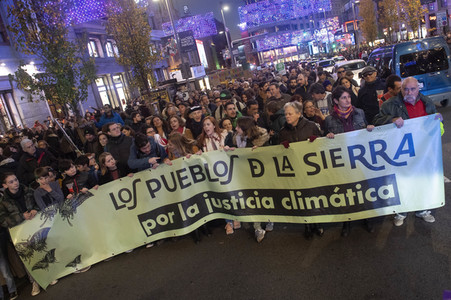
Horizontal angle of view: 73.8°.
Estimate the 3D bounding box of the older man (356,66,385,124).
[{"bbox_3d":[2.378,-0.409,4.715,0.540,1.780,0.360,-10,11,11],"label":"older man"}]

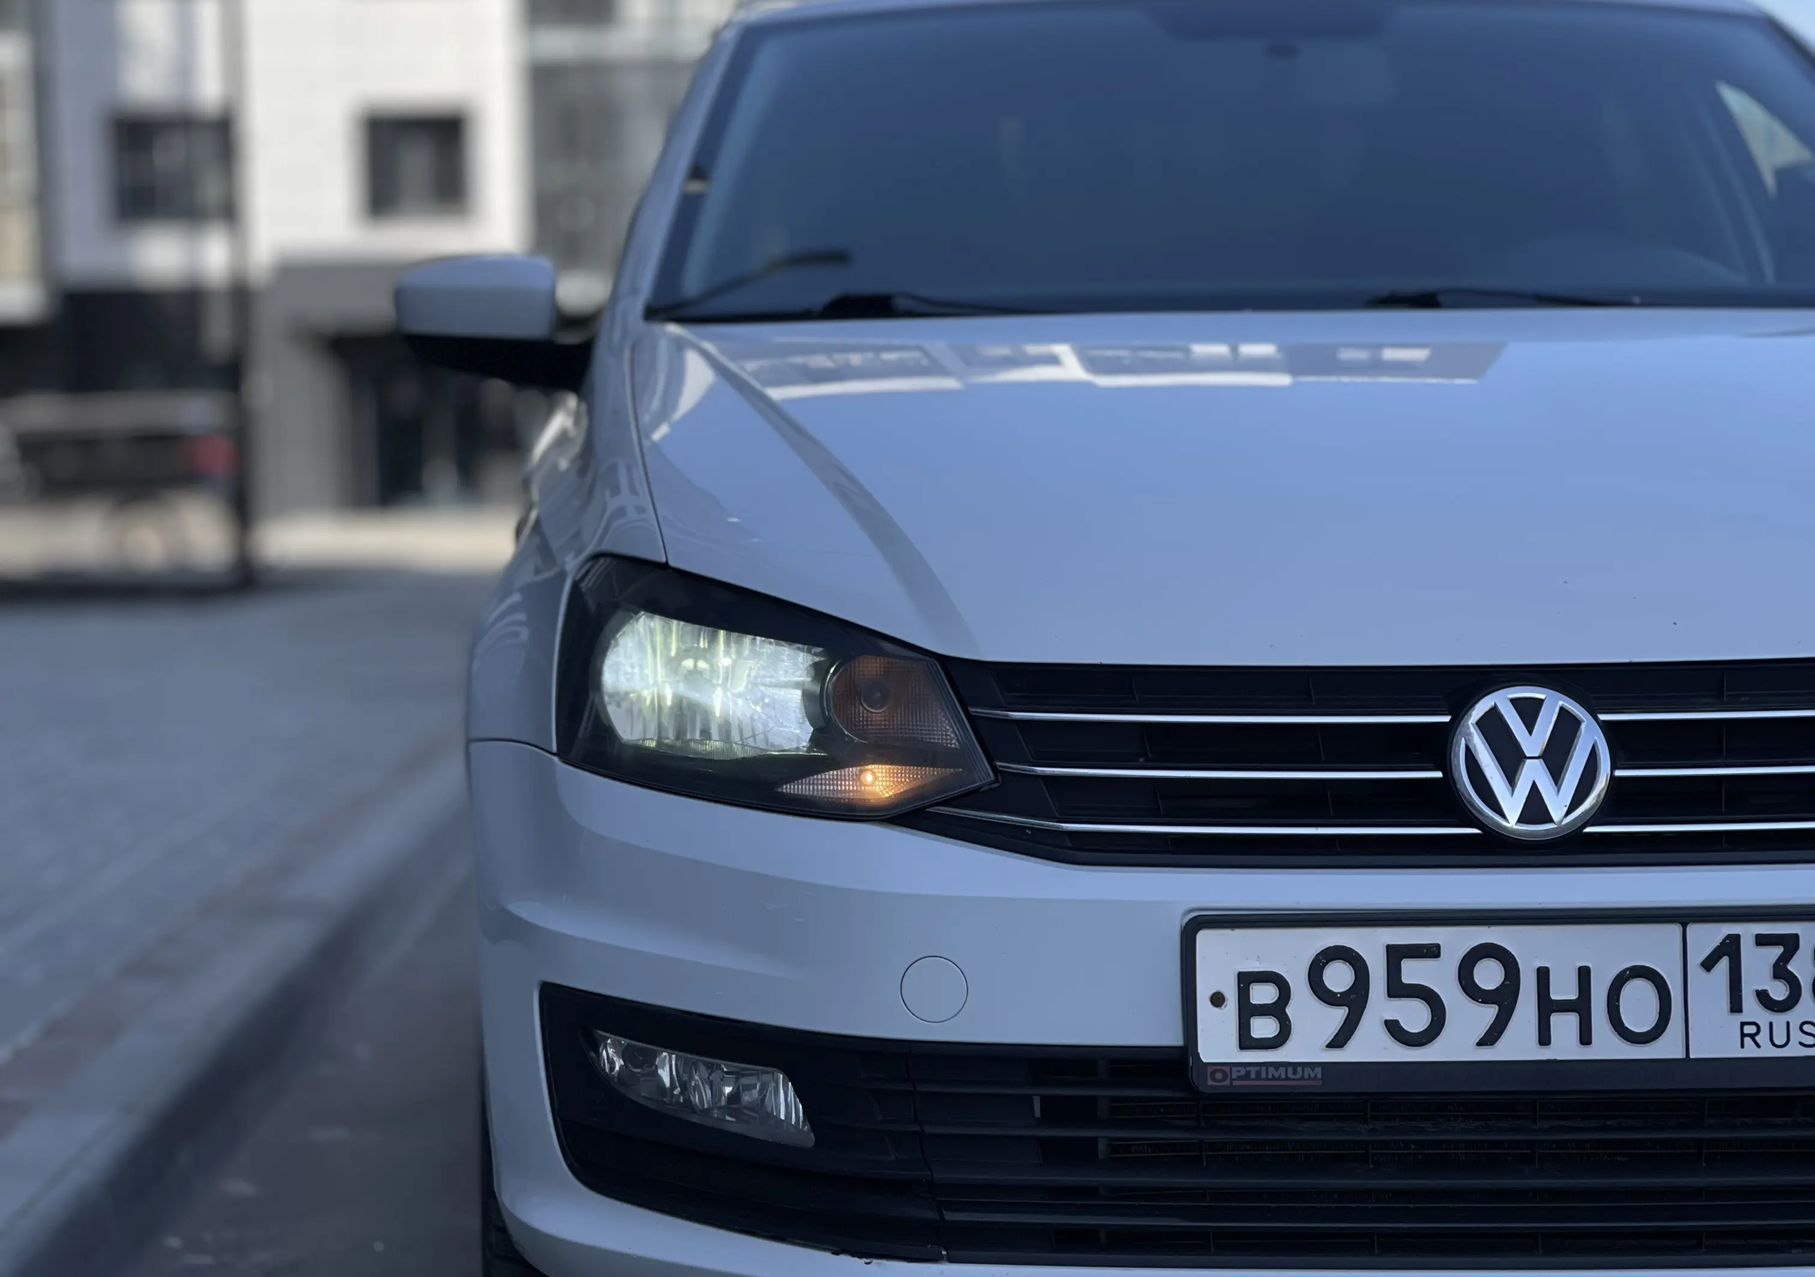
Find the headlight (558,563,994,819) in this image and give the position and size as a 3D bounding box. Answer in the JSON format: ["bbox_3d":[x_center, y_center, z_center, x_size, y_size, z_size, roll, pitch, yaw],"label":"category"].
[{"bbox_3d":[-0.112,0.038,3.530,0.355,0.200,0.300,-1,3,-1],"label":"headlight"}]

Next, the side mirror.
[{"bbox_3d":[-0.436,-0.337,4.770,0.225,0.145,0.140,-1,3,-1],"label":"side mirror"}]

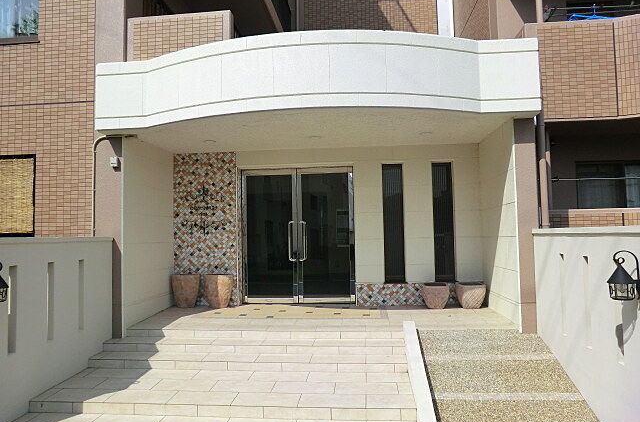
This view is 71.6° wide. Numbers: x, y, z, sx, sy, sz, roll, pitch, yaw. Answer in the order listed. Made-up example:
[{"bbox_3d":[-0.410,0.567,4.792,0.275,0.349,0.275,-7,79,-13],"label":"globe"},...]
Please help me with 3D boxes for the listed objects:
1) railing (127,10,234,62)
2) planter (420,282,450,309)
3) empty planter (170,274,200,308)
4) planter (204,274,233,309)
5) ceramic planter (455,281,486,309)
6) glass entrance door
[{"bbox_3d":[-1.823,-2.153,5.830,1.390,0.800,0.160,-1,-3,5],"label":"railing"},{"bbox_3d":[1.710,1.250,6.531,0.397,0.341,0.397,-1,-3,5],"label":"planter"},{"bbox_3d":[-2.077,1.245,6.876,0.455,0.472,0.455,-1,-3,5],"label":"empty planter"},{"bbox_3d":[-1.562,1.240,6.827,0.466,0.475,0.466,-1,-3,0],"label":"planter"},{"bbox_3d":[2.208,1.238,6.483,0.436,0.341,0.436,-1,-3,5],"label":"ceramic planter"},{"bbox_3d":[-0.366,0.387,7.258,1.821,2.223,0.120,-1,-3,5],"label":"glass entrance door"}]

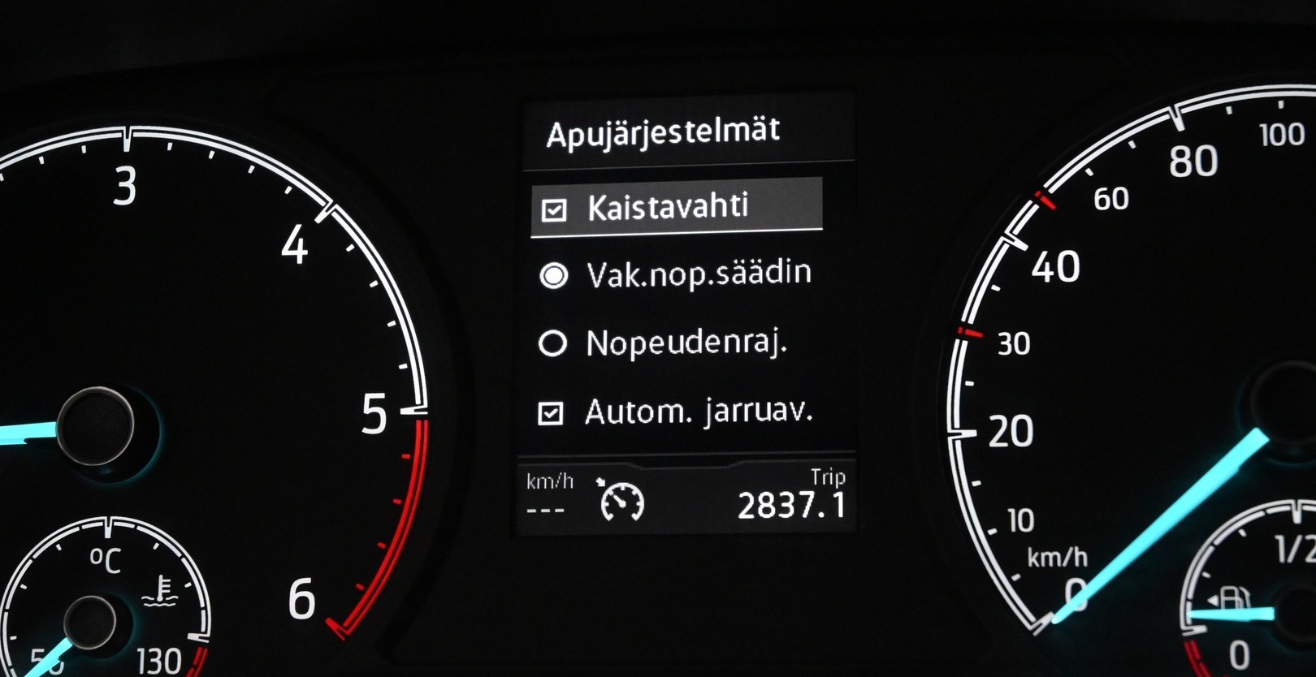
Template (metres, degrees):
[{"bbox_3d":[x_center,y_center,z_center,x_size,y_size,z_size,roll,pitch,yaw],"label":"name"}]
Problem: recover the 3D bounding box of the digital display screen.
[{"bbox_3d":[0.006,-0.004,0.517,0.064,0.084,0.008,-1,-12,9],"label":"digital display screen"}]

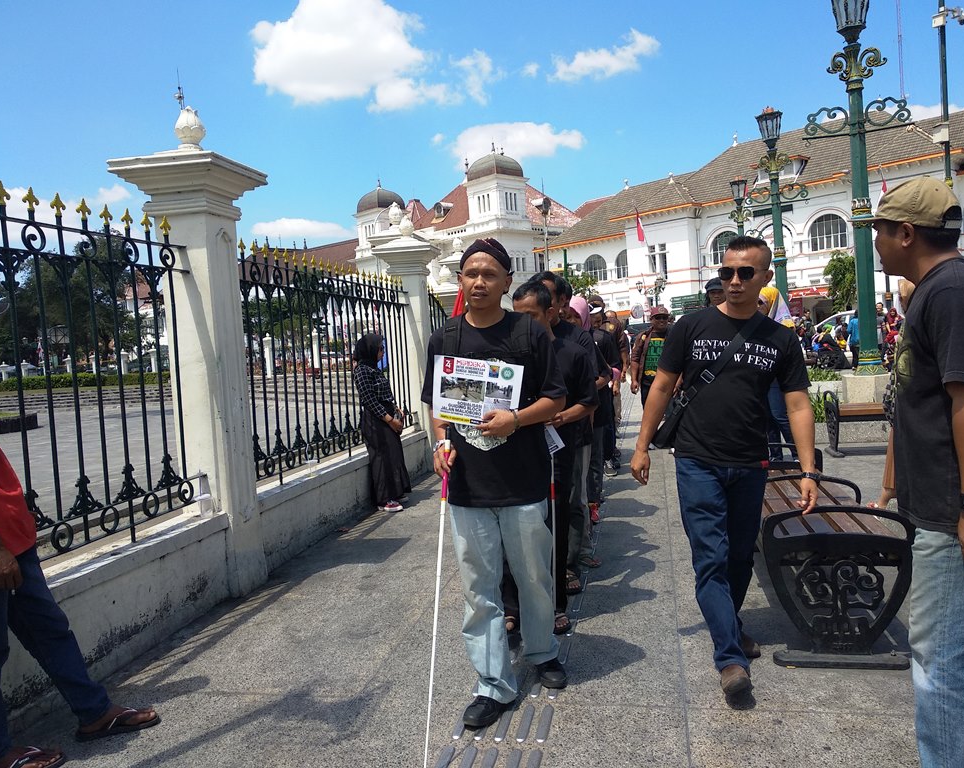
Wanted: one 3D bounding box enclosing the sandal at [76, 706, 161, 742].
[{"bbox_3d":[-1.390,1.296,2.941,0.270,0.070,0.100,-5,3,-21],"label":"sandal"}]

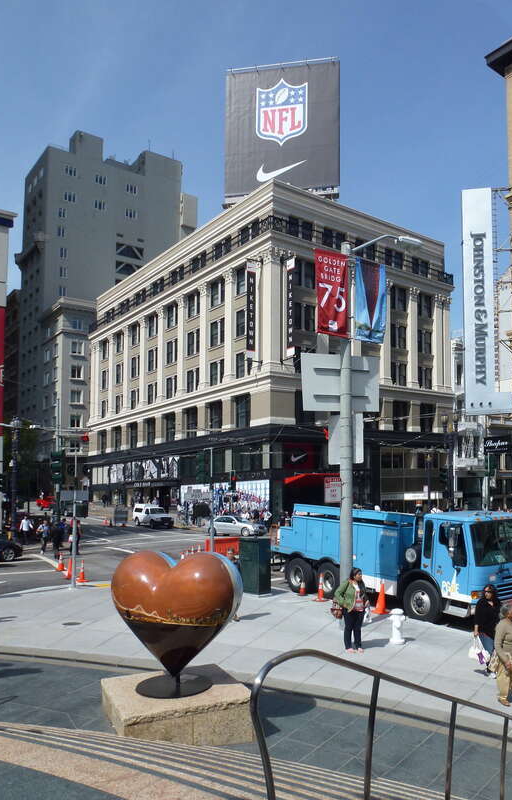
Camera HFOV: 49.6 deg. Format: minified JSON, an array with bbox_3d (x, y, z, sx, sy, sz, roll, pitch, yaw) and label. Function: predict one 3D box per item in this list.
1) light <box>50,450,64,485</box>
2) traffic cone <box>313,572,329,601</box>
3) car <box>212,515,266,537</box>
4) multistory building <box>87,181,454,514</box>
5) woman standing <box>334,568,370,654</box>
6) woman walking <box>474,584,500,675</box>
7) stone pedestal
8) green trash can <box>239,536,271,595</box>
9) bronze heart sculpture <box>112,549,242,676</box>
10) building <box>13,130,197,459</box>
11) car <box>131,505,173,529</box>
[{"bbox_3d":[-6.584,2.239,18.400,0.420,1.080,0.360,4,-8,-34],"label":"light"},{"bbox_3d":[1.756,5.070,15.045,0.380,0.720,0.380,5,-9,-36],"label":"traffic cone"},{"bbox_3d":[-1.221,8.895,39.789,4.420,1.430,1.760,-4,-8,29],"label":"car"},{"bbox_3d":[-0.909,-1.836,71.780,24.916,29.893,41.500,5,-9,-36],"label":"multistory building"},{"bbox_3d":[1.852,4.070,10.700,0.620,1.640,0.480,6,-9,-43],"label":"woman standing"},{"bbox_3d":[4.250,4.154,10.100,0.500,1.620,0.420,0,-7,-5],"label":"woman walking"},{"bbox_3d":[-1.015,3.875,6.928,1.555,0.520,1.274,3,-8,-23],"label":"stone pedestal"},{"bbox_3d":[-0.046,5.027,16.900,0.550,1.720,0.820,5,-9,-36],"label":"green trash can"},{"bbox_3d":[-0.975,2.605,6.800,1.760,1.510,0.880,-4,-8,25],"label":"bronze heart sculpture"},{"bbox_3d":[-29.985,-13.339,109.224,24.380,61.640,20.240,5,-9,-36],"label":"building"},{"bbox_3d":[-8.468,9.515,45.908,1.780,1.740,4.850,5,-9,-36],"label":"car"}]

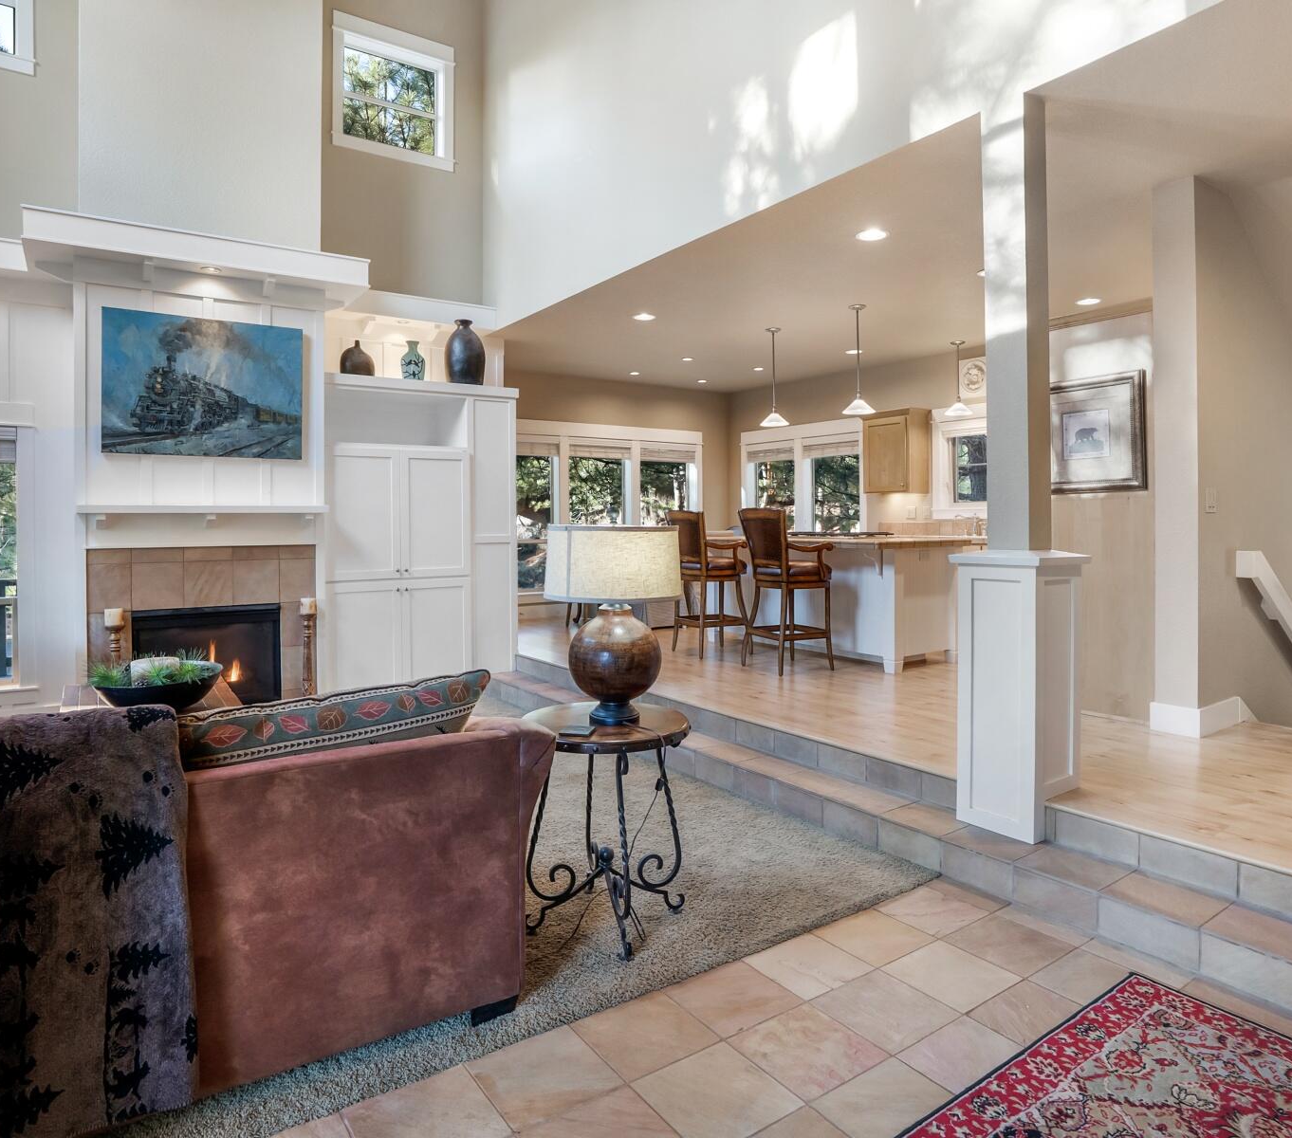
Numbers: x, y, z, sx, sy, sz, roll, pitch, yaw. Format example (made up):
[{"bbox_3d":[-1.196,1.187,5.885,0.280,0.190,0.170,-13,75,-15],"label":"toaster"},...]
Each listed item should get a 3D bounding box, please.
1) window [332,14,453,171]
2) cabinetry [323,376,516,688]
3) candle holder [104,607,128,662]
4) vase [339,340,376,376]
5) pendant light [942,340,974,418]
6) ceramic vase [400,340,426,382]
[{"bbox_3d":[-2.125,-4.030,6.430,1.000,1.090,0.120,-2,3,-32],"label":"window"},{"bbox_3d":[-1.842,-0.236,5.939,1.470,2.380,0.680,-2,4,-32],"label":"cabinetry"},{"bbox_3d":[-3.320,0.665,4.750,0.125,0.830,0.125,-2,3,-32],"label":"candle holder"},{"bbox_3d":[-2.235,-1.620,5.880,0.265,0.305,0.265,-2,3,-32],"label":"vase"},{"bbox_3d":[2.970,-1.810,7.220,0.255,0.720,0.255,-2,3,-32],"label":"pendant light"},{"bbox_3d":[-1.870,-1.655,6.100,0.195,0.345,0.195,-2,3,-32],"label":"ceramic vase"}]

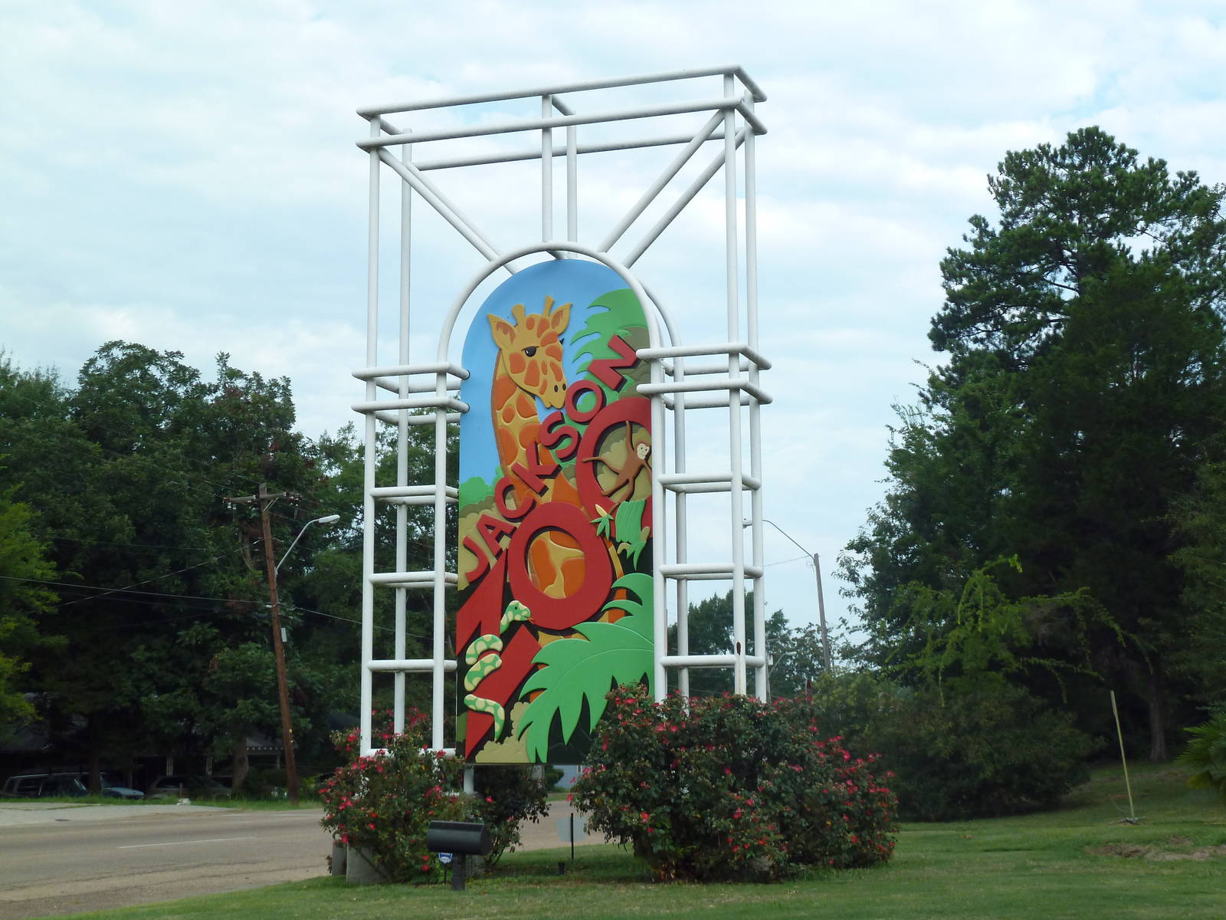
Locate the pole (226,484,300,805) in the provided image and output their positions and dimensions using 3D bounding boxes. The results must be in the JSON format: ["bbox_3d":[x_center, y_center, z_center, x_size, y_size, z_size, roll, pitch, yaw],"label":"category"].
[{"bbox_3d":[-9.168,4.998,53.550,2.450,8.772,0.450,-12,-9,33],"label":"pole"}]

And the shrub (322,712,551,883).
[{"bbox_3d":[-2.567,4.850,28.300,3.300,2.400,2.700,0,-7,0],"label":"shrub"}]

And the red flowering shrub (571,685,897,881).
[{"bbox_3d":[1.704,4.520,27.400,4.500,2.600,3.000,0,-7,0],"label":"red flowering shrub"}]

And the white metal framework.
[{"bbox_3d":[-0.748,-0.310,28.023,5.998,10.008,1.587,-3,-8,19],"label":"white metal framework"}]

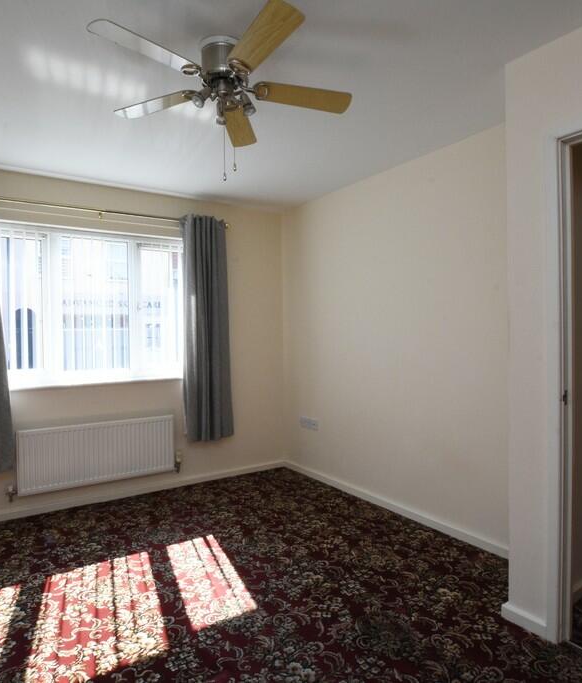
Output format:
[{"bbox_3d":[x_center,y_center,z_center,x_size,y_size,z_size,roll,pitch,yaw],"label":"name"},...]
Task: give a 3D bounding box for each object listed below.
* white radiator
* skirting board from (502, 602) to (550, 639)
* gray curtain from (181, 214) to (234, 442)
[{"bbox_3d":[-1.408,0.818,3.171,1.050,0.442,0.080,-2,1,-30],"label":"white radiator"},{"bbox_3d":[0.991,1.177,1.804,0.021,0.067,0.195,-2,1,-36],"label":"skirting board"},{"bbox_3d":[-0.687,-0.104,3.551,0.420,1.850,0.120,-2,1,-30],"label":"gray curtain"}]

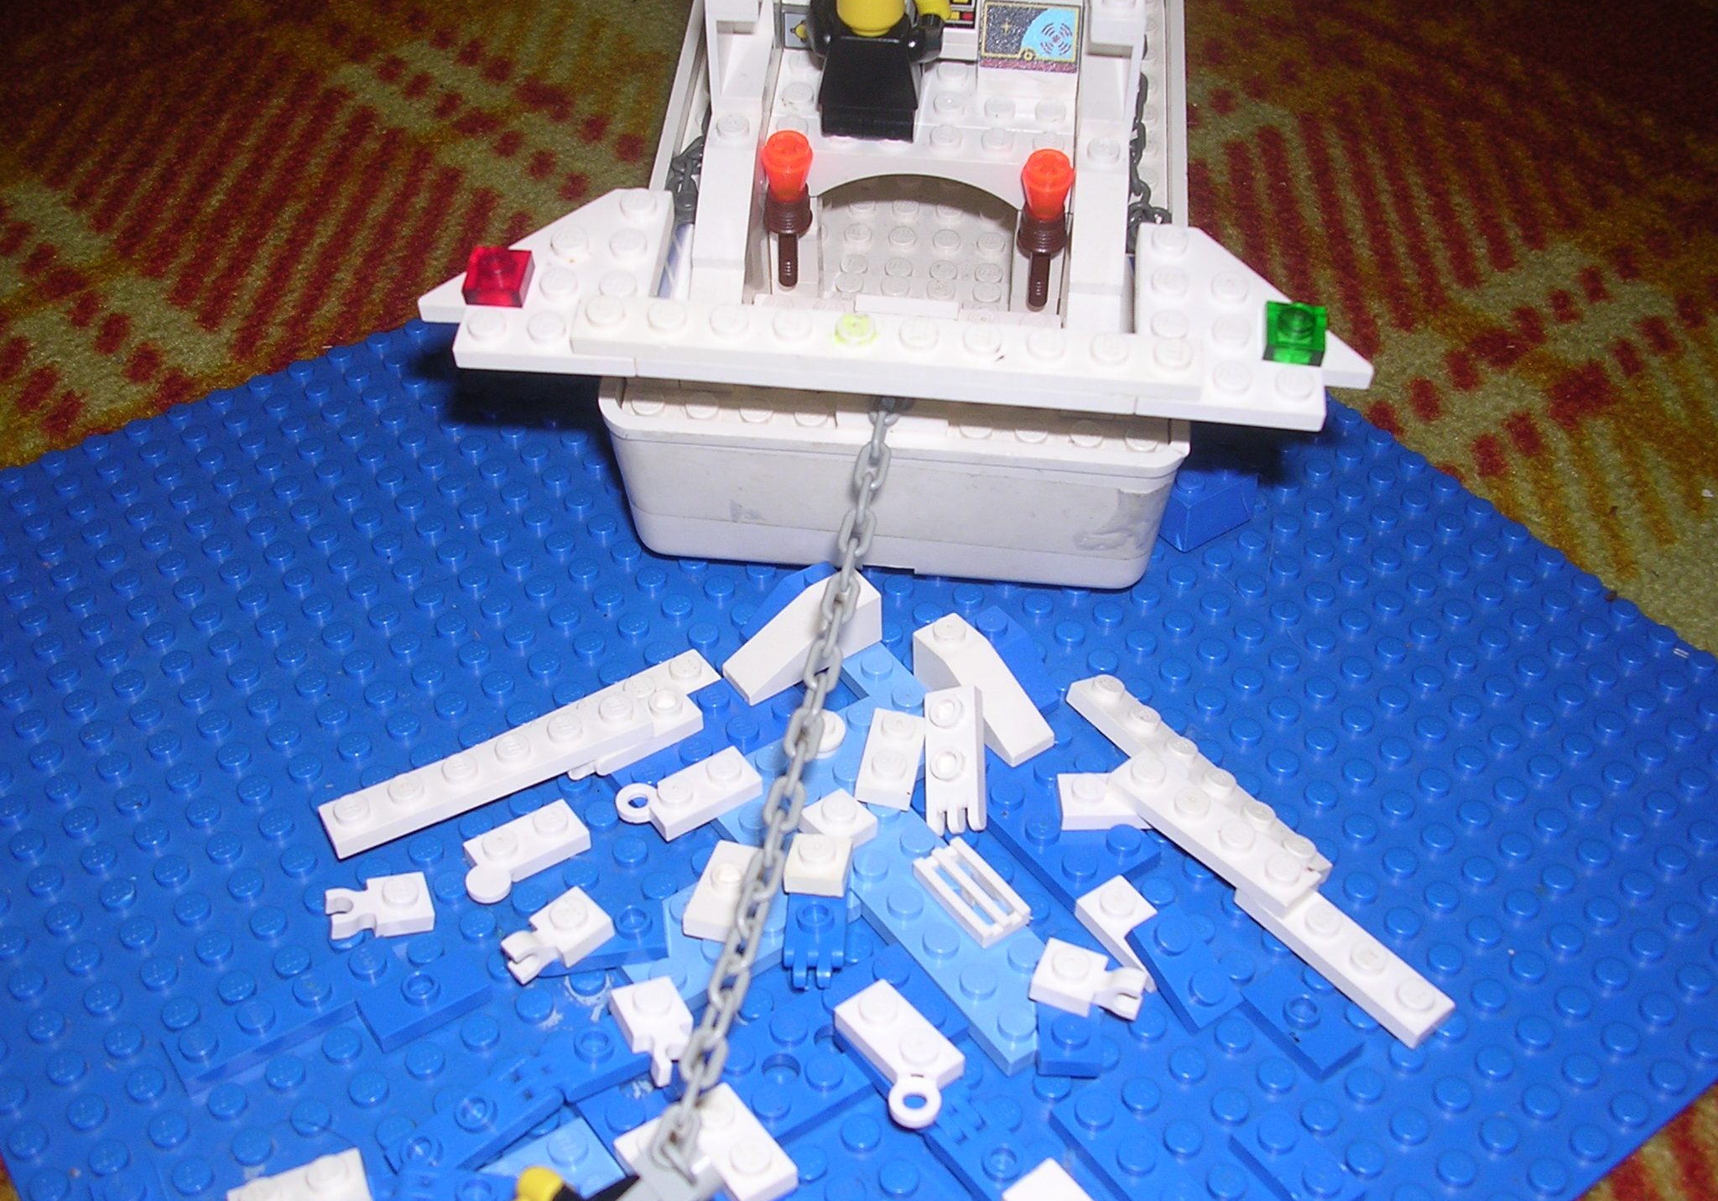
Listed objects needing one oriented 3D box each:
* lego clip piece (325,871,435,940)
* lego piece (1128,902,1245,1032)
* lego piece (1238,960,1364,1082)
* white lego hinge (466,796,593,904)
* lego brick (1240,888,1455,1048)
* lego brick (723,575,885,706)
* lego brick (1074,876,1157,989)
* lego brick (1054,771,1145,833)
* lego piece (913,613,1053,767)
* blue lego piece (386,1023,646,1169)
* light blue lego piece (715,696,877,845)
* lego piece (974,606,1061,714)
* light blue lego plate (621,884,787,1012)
[{"bbox_3d":[-0.065,0.041,0.256,0.014,0.005,0.008,-5,42,-21],"label":"lego clip piece"},{"bbox_3d":[0.043,0.048,0.245,0.008,0.005,0.016,-21,57,-23],"label":"lego piece"},{"bbox_3d":[0.057,0.054,0.245,0.008,0.005,0.016,-24,47,-26],"label":"lego piece"},{"bbox_3d":[-0.046,0.036,0.262,0.019,0.005,0.012,-25,48,-27],"label":"white lego hinge"},{"bbox_3d":[0.066,0.047,0.256,0.008,0.005,0.032,-27,49,-29],"label":"lego brick"},{"bbox_3d":[-0.009,0.005,0.285,0.024,0.011,0.008,-25,48,-26],"label":"lego brick"},{"bbox_3d":[0.038,0.045,0.255,0.008,0.005,0.016,-25,48,-27],"label":"lego brick"},{"bbox_3d":[0.037,0.029,0.275,0.016,0.005,0.008,0,41,-2],"label":"lego brick"},{"bbox_3d":[0.019,0.013,0.282,0.008,0.011,0.024,-26,48,-27],"label":"lego piece"},{"bbox_3d":[-0.039,0.060,0.230,0.041,0.005,0.008,-28,49,-29],"label":"blue lego piece"},{"bbox_3d":[-0.006,0.026,0.272,0.032,0.005,0.016,-25,48,-27],"label":"light blue lego piece"},{"bbox_3d":[0.023,0.010,0.291,0.008,0.011,0.016,-25,48,-26],"label":"lego piece"},{"bbox_3d":[-0.016,0.043,0.250,0.032,0.005,0.016,-24,48,-27],"label":"light blue lego plate"}]

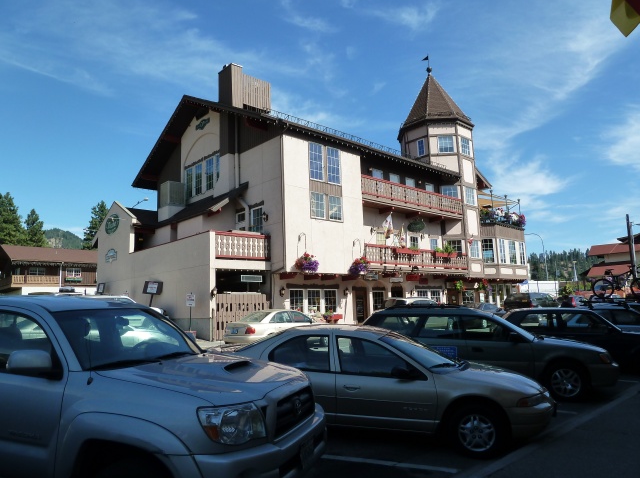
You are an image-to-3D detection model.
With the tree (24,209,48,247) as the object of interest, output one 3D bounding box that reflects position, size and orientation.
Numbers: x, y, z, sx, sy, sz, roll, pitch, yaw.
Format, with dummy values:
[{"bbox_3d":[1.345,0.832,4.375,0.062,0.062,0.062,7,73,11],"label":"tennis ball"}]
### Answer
[{"bbox_3d":[-48.220,4.663,78.379,5.600,19.594,5.600,-2,-8,0],"label":"tree"}]

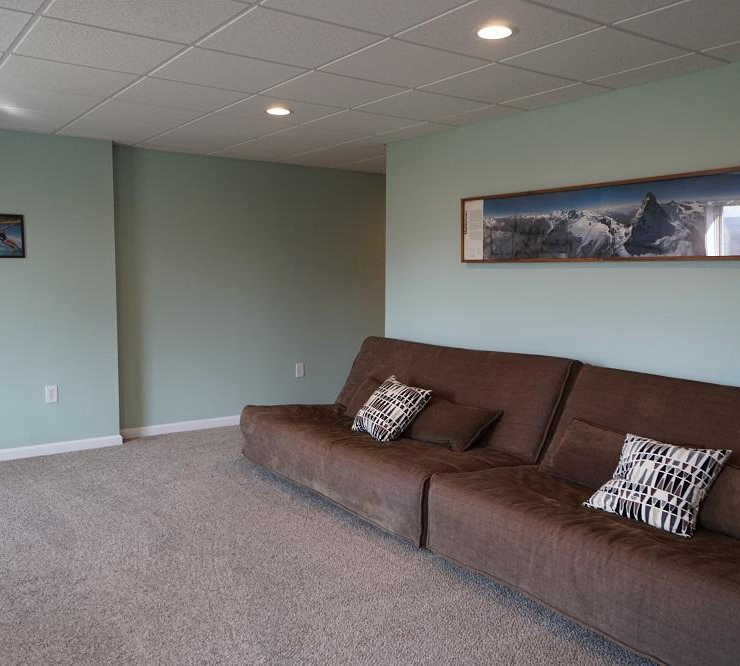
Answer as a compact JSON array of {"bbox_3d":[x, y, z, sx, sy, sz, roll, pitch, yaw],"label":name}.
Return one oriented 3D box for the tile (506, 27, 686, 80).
[{"bbox_3d":[1.006,-1.237,3.359,0.600,0.020,0.600,-3,5,-35],"label":"tile"}]

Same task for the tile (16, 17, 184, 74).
[{"bbox_3d":[-1.185,-1.255,3.299,0.602,0.020,0.602,-3,5,-35],"label":"tile"}]

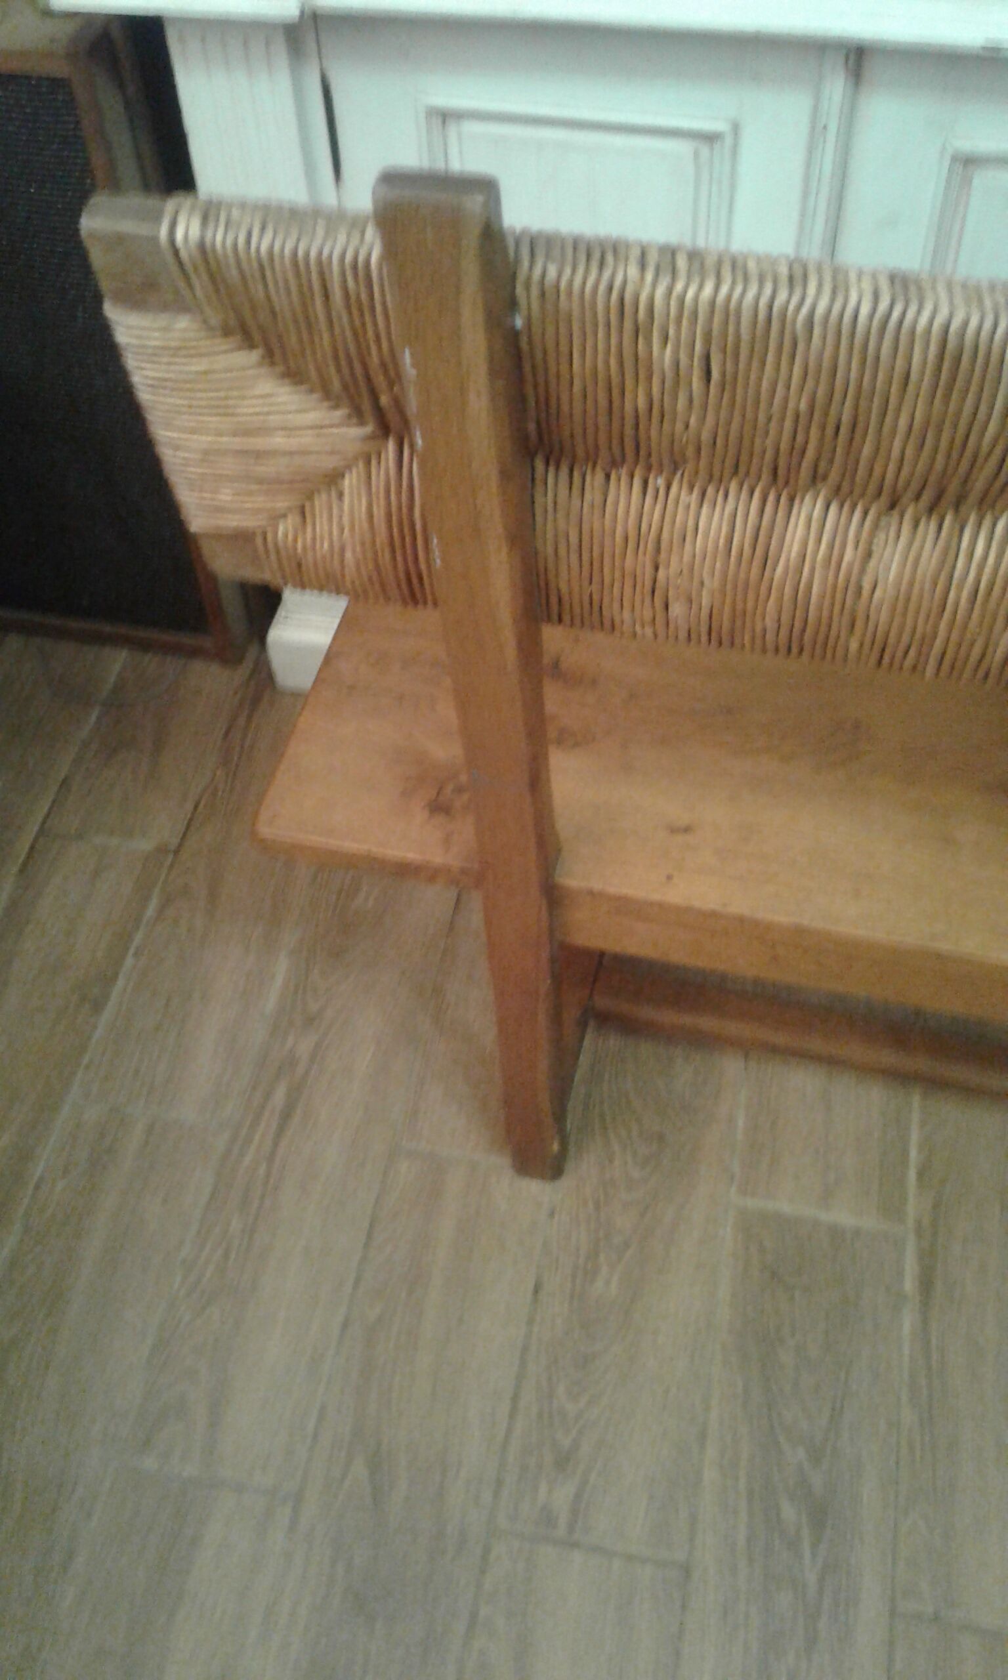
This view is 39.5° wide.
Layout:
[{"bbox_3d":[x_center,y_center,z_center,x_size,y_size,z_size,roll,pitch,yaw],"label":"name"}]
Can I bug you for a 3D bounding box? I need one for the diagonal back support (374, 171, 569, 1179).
[{"bbox_3d":[0.006,0.010,0.934,0.047,0.935,0.055,12,55,13],"label":"diagonal back support"}]

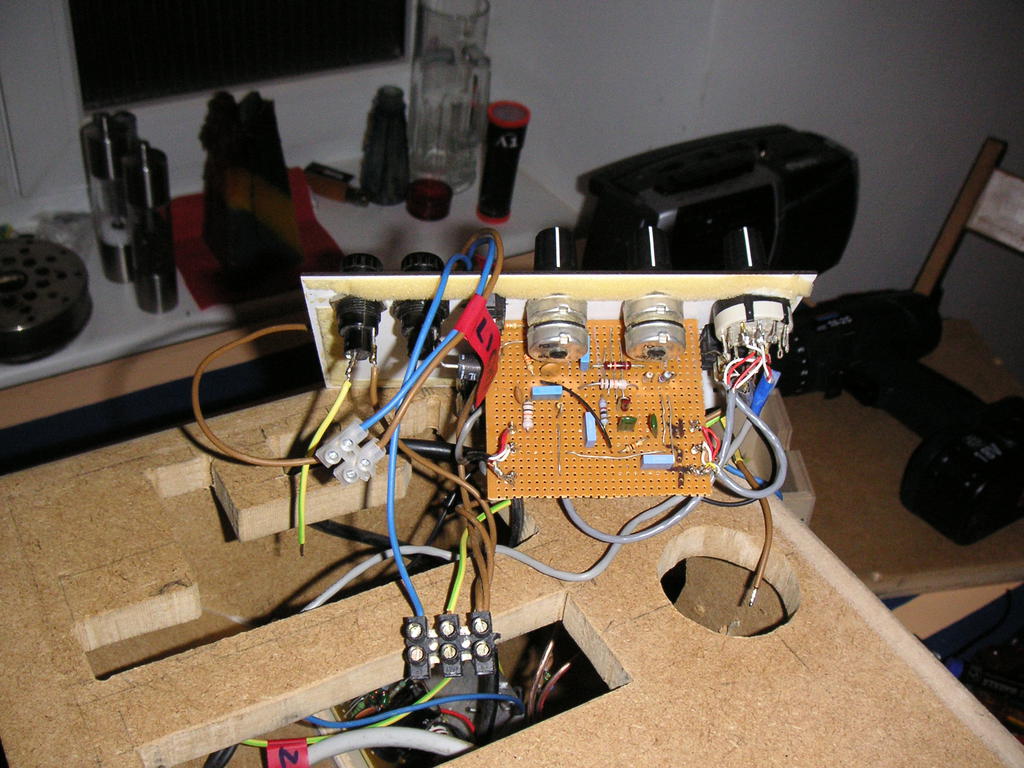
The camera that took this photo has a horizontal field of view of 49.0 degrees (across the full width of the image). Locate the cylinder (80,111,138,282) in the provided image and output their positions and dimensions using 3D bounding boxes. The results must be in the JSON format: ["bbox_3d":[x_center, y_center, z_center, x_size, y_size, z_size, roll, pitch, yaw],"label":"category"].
[{"bbox_3d":[-0.408,-0.192,1.159,0.045,0.184,0.045,-16,45,-27],"label":"cylinder"}]

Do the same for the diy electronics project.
[{"bbox_3d":[-0.002,0.021,0.370,0.195,0.120,0.148,4,39,-6],"label":"diy electronics project"}]

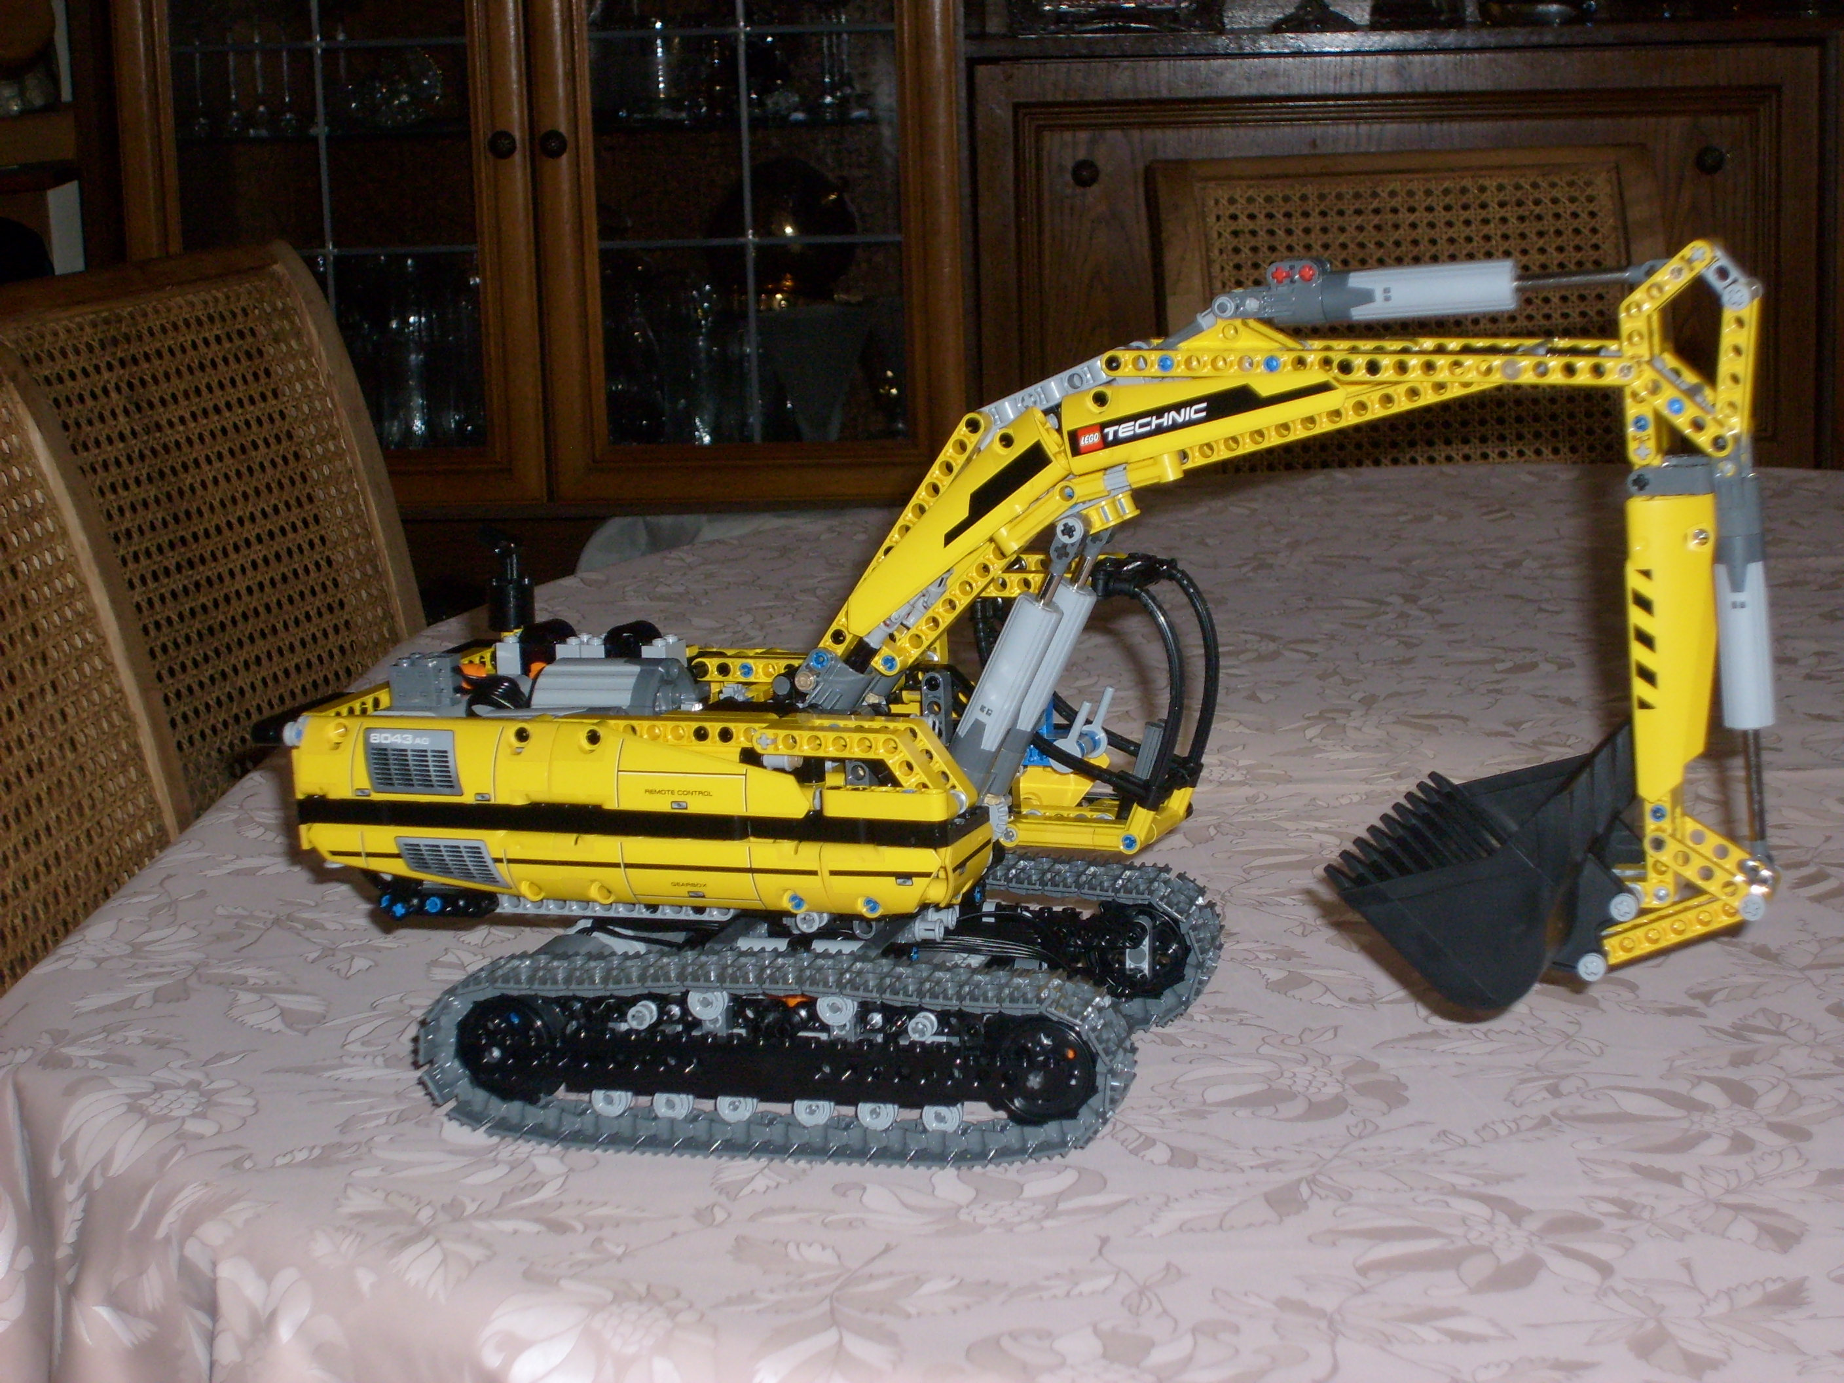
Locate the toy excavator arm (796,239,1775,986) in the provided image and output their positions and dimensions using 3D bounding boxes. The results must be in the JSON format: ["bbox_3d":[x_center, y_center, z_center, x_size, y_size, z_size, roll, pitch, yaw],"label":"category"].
[{"bbox_3d":[0.103,-0.029,1.145,0.303,0.215,0.060,2,11,21],"label":"toy excavator arm"}]

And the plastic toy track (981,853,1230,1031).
[{"bbox_3d":[-0.007,0.083,1.291,0.215,0.048,0.040,1,11,15],"label":"plastic toy track"}]

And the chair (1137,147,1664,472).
[{"bbox_3d":[0.438,0.129,2.635,0.460,0.955,0.550,-4,11,-15],"label":"chair"}]

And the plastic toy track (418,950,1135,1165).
[{"bbox_3d":[-0.044,0.109,1.153,0.215,0.048,0.040,1,11,15],"label":"plastic toy track"}]

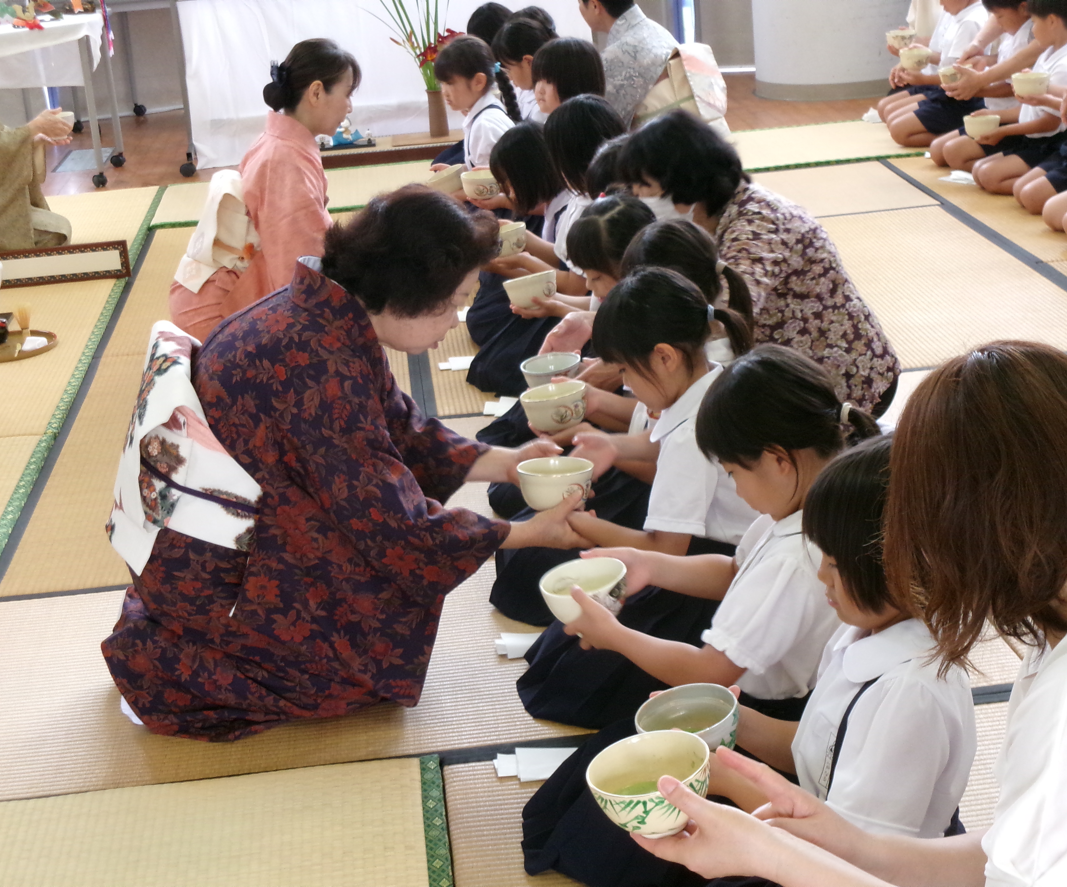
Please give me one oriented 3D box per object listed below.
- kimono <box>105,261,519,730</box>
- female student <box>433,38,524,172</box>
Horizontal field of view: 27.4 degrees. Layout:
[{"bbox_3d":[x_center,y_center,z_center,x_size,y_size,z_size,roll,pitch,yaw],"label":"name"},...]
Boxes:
[{"bbox_3d":[-0.402,0.035,3.686,0.700,0.710,0.520,-9,17,-13],"label":"kimono"},{"bbox_3d":[-0.108,-1.003,7.171,0.520,0.670,0.380,-6,16,-3],"label":"female student"}]

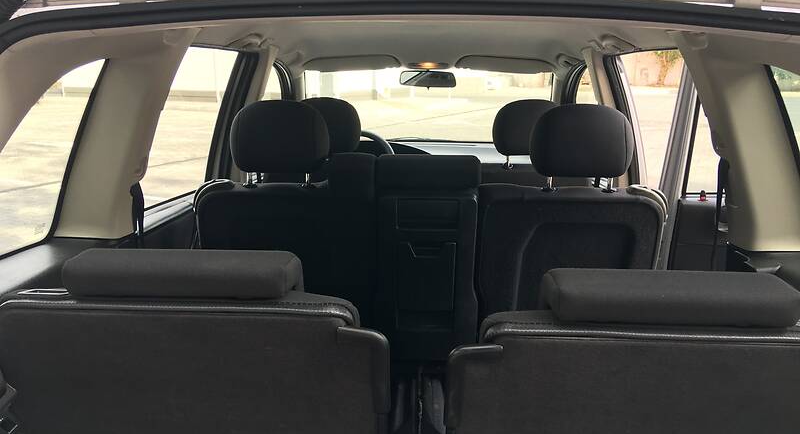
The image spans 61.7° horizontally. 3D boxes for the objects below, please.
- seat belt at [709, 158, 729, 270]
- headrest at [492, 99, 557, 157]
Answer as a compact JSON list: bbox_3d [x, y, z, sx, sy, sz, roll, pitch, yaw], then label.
[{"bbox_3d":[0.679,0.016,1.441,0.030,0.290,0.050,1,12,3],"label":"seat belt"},{"bbox_3d":[0.455,-0.309,2.300,0.275,0.190,0.120,1,20,3],"label":"headrest"}]

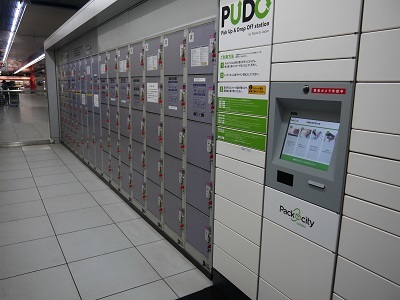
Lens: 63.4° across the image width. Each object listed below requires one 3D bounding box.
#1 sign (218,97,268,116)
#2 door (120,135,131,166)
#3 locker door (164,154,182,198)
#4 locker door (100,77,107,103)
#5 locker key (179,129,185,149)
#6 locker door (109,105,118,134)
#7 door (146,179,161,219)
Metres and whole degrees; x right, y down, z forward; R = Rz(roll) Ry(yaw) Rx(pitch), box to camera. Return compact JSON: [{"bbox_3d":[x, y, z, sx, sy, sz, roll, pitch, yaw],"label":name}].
[{"bbox_3d":[0.249,-0.275,2.032,0.010,0.098,0.497,-6,13,-31],"label":"sign"},{"bbox_3d":[-0.938,0.002,4.092,0.040,0.352,0.365,-5,13,-31],"label":"door"},{"bbox_3d":[-0.235,0.221,2.888,0.030,0.339,0.356,-5,13,-31],"label":"locker door"},{"bbox_3d":[-1.332,-0.827,4.523,0.030,0.339,0.352,-5,13,-31],"label":"locker door"},{"bbox_3d":[-0.151,-0.097,2.636,0.045,0.170,0.070,-6,13,-31],"label":"locker key"},{"bbox_3d":[-1.143,-0.415,4.303,0.030,0.346,0.362,-5,13,-31],"label":"locker door"},{"bbox_3d":[-0.468,0.494,3.333,0.030,0.340,0.351,-6,13,-31],"label":"door"}]

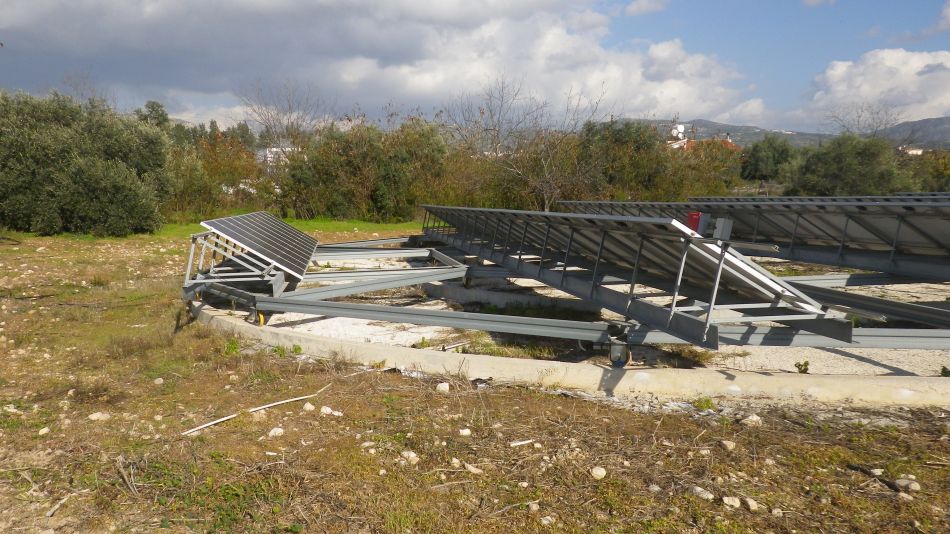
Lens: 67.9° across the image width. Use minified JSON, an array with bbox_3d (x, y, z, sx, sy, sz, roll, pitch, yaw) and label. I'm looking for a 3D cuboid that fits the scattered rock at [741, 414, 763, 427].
[{"bbox_3d":[1.962,1.091,5.005,0.146,0.073,0.112,1,6,22],"label":"scattered rock"}]

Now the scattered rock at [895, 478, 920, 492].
[{"bbox_3d":[2.355,1.190,3.841,0.130,0.056,0.100,2,7,32],"label":"scattered rock"}]

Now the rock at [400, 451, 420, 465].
[{"bbox_3d":[-0.398,1.178,4.356,0.122,0.066,0.097,-2,6,-6],"label":"rock"}]

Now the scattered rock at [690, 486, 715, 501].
[{"bbox_3d":[1.220,1.214,3.784,0.128,0.055,0.098,1,6,18],"label":"scattered rock"}]

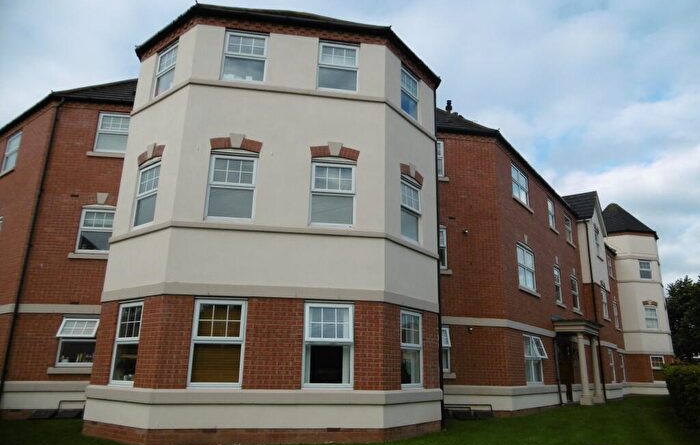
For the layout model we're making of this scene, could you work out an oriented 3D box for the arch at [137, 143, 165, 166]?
[{"bbox_3d":[-3.949,-1.387,9.744,1.039,0.401,0.100,-12,-20,37],"label":"arch"}]

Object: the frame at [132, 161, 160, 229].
[{"bbox_3d":[-3.954,-0.518,9.577,0.850,1.284,0.100,-12,-20,37],"label":"frame"}]

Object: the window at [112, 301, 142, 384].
[{"bbox_3d":[-4.000,2.171,8.733,0.885,1.463,0.100,-12,-21,37],"label":"window"}]

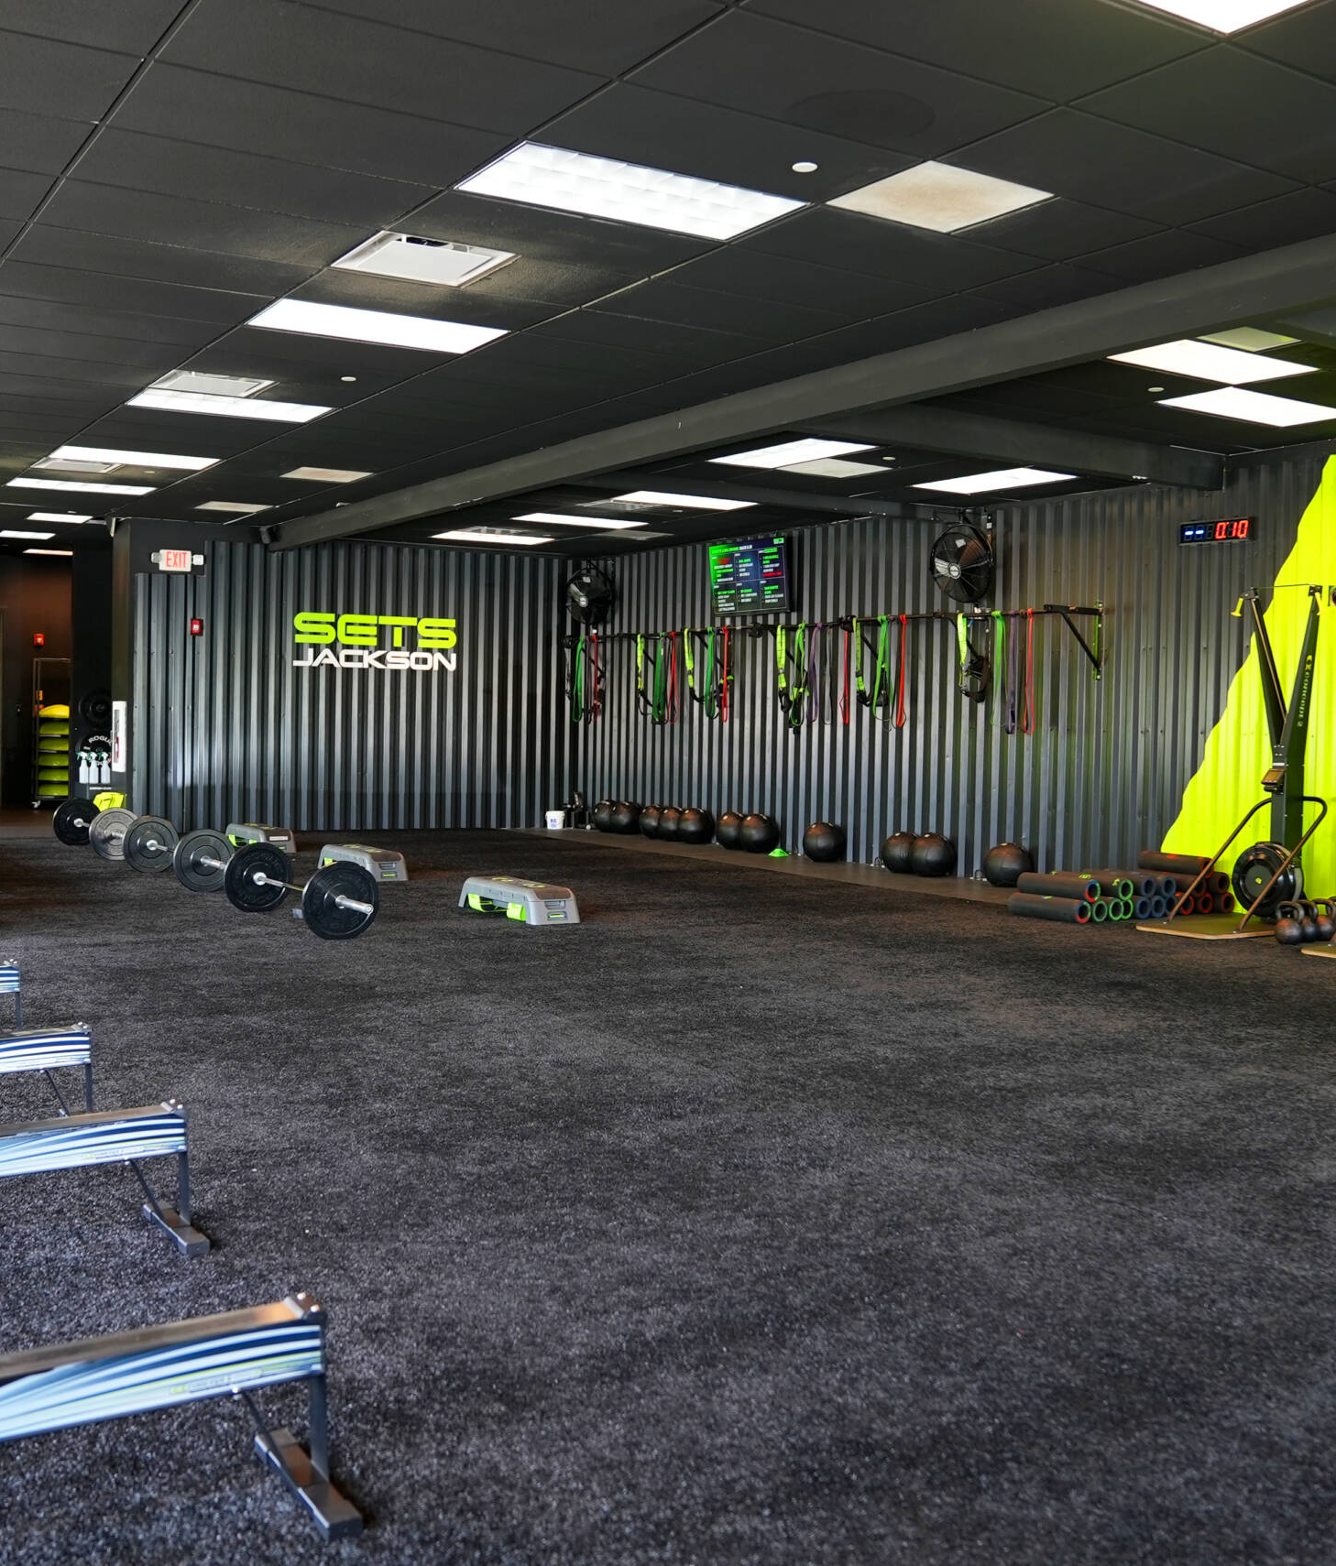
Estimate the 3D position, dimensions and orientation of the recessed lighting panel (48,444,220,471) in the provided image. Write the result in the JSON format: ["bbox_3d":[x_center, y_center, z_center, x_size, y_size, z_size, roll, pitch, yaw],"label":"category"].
[{"bbox_3d":[-4.012,-2.471,11.824,1.200,0.050,0.600,-1,3,-32],"label":"recessed lighting panel"}]

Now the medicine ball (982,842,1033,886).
[{"bbox_3d":[2.652,0.641,12.240,0.355,0.355,0.355,1,2,0],"label":"medicine ball"}]

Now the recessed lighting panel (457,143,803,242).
[{"bbox_3d":[-0.112,-2.128,5.641,1.200,0.060,0.600,-1,3,-32],"label":"recessed lighting panel"}]

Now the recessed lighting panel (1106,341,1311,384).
[{"bbox_3d":[2.676,-2.118,7.795,1.200,0.050,0.590,-1,3,-32],"label":"recessed lighting panel"}]

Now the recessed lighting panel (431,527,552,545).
[{"bbox_3d":[-1.898,-2.739,17.490,1.200,0.060,0.600,-1,3,-32],"label":"recessed lighting panel"}]

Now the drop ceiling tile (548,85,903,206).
[{"bbox_3d":[0.215,-2.084,5.121,1.200,0.020,0.600,-1,3,-32],"label":"drop ceiling tile"}]

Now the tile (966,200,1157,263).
[{"bbox_3d":[1.481,-2.103,5.945,0.600,0.025,0.600,-1,3,-32],"label":"tile"}]

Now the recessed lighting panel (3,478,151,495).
[{"bbox_3d":[-4.994,-2.556,13.399,1.200,0.050,0.600,-1,3,-32],"label":"recessed lighting panel"}]

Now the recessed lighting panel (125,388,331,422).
[{"bbox_3d":[-2.719,-2.363,9.776,1.200,0.060,0.600,-1,3,-32],"label":"recessed lighting panel"}]

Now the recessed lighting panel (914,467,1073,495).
[{"bbox_3d":[2.579,-2.404,12.348,0.610,0.060,1.219,-1,3,-33],"label":"recessed lighting panel"}]

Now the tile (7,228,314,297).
[{"bbox_3d":[-2.091,-2.177,6.529,1.200,0.025,0.600,-1,3,-32],"label":"tile"}]

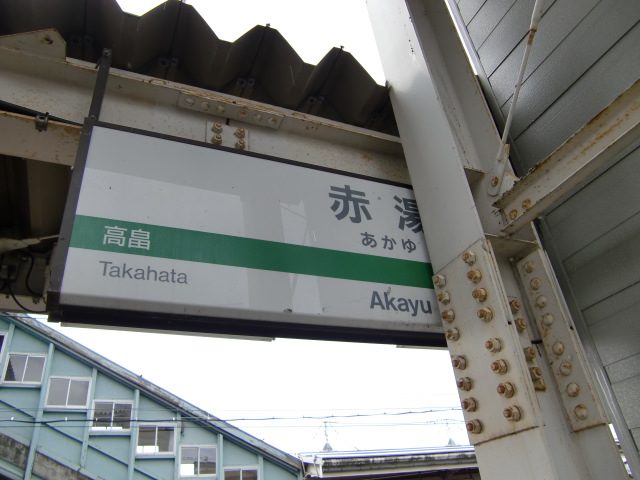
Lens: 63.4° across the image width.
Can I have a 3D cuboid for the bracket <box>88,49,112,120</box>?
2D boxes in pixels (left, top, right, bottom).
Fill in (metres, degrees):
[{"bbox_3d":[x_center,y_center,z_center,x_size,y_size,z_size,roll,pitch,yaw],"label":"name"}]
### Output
[{"bbox_3d":[-0.746,-0.528,1.764,0.031,0.350,0.030,8,-34,-22],"label":"bracket"}]

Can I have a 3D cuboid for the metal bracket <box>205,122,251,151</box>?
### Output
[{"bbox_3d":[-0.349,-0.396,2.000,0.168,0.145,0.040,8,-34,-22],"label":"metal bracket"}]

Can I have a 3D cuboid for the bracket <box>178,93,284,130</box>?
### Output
[{"bbox_3d":[-0.343,-0.499,2.021,0.410,0.025,0.073,8,-34,-22],"label":"bracket"}]

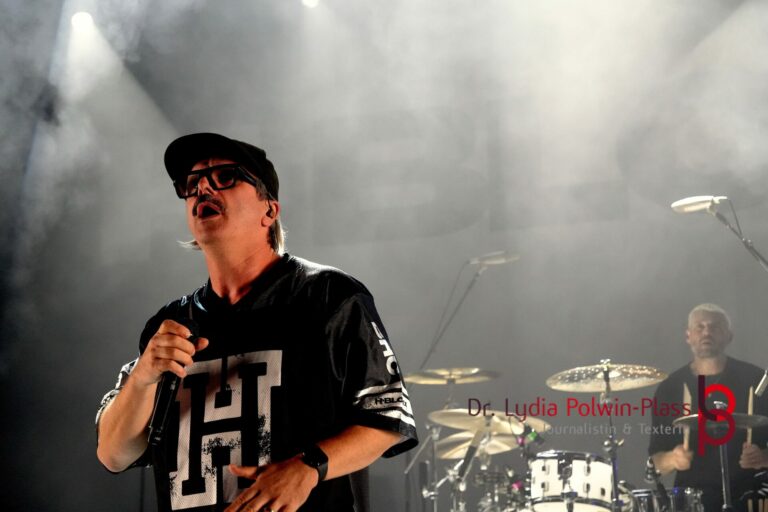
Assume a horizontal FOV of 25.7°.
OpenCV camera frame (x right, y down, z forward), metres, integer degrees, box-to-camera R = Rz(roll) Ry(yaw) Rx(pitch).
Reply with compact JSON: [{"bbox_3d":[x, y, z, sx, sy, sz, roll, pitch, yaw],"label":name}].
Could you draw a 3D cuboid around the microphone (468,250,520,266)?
[{"bbox_3d":[0.472,0.011,7.200,0.220,0.052,0.052,-8,-11,7],"label":"microphone"}]

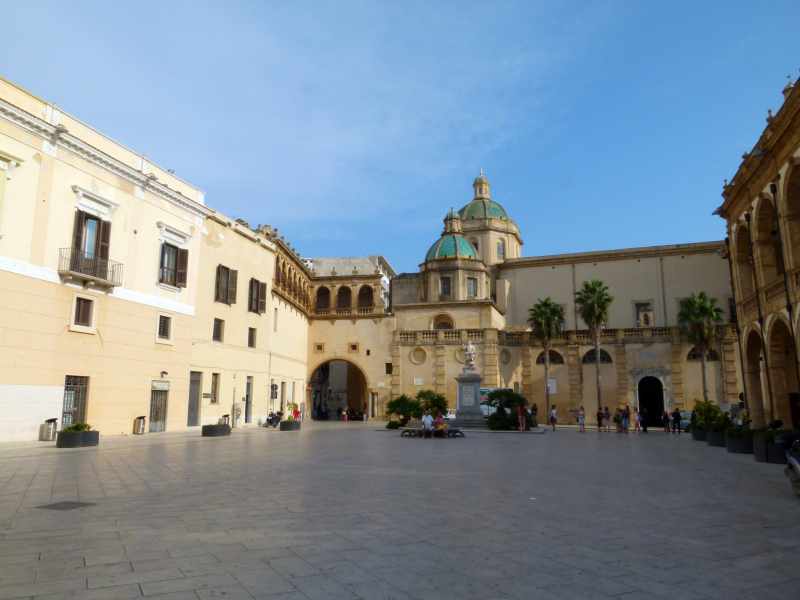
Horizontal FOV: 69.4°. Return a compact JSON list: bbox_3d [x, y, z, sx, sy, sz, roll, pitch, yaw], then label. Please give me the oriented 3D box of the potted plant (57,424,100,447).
[{"bbox_3d":[-12.770,5.389,22.988,1.420,0.880,1.420,-3,-11,16],"label":"potted plant"}]

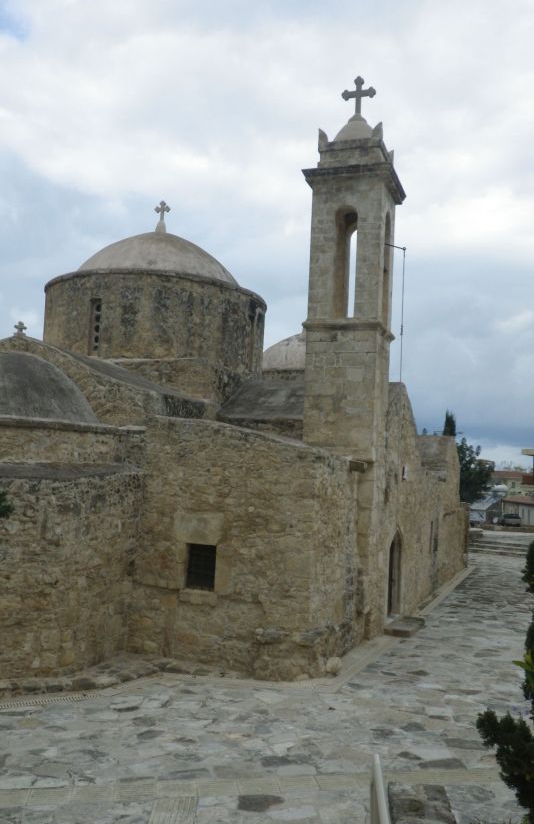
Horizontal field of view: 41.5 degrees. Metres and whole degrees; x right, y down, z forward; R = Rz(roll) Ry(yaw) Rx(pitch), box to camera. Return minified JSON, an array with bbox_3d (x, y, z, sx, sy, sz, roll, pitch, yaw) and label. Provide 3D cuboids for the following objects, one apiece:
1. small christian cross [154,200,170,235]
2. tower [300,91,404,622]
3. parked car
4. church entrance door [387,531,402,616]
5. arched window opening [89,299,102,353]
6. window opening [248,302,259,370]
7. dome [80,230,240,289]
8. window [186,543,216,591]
[{"bbox_3d":[-2.896,-5.399,19.574,0.500,0.950,0.200,2,-2,21],"label":"small christian cross"},{"bbox_3d":[1.793,-1.410,15.340,1.900,11.950,1.850,2,-2,21],"label":"tower"},{"bbox_3d":[29.410,13.102,85.000,1.730,1.500,4.100,2,-2,7],"label":"parked car"},{"bbox_3d":[3.148,3.954,17.500,0.250,2.140,1.350,2,-2,21],"label":"church entrance door"},{"bbox_3d":[-4.043,-2.017,16.828,0.370,1.350,0.250,2,-2,21],"label":"arched window opening"},{"bbox_3d":[-0.405,-2.019,18.475,0.250,1.720,0.450,2,-2,21],"label":"window opening"},{"bbox_3d":[-2.958,-3.998,19.530,4.900,1.850,4.900,2,-2,21],"label":"dome"},{"bbox_3d":[-1.134,2.735,12.475,0.560,0.790,0.200,2,-2,21],"label":"window"}]

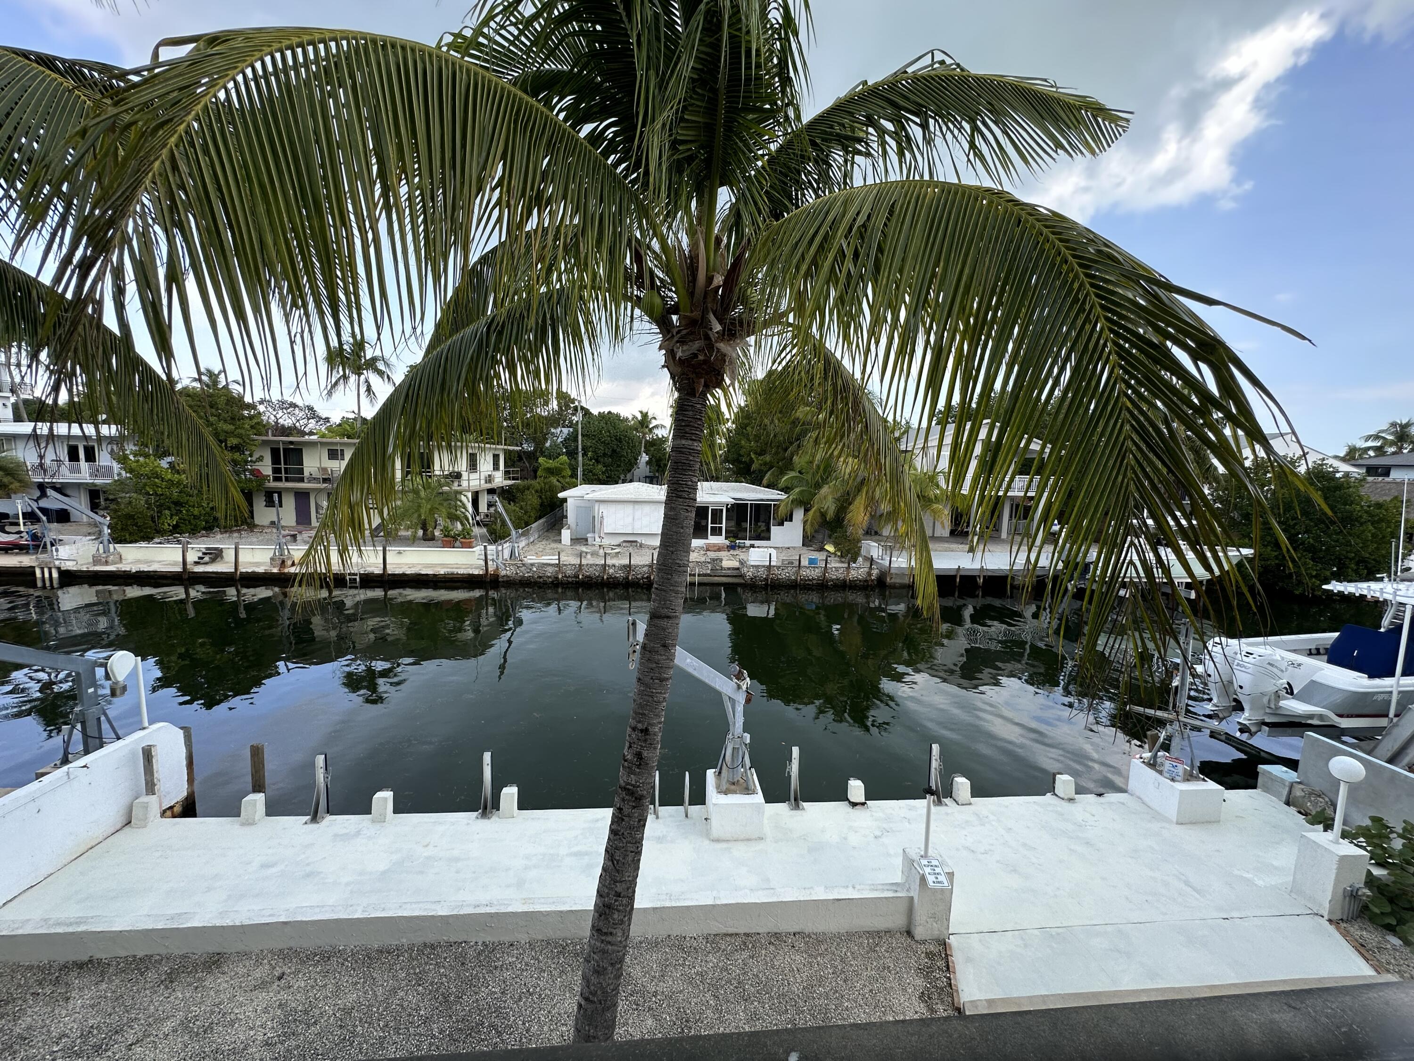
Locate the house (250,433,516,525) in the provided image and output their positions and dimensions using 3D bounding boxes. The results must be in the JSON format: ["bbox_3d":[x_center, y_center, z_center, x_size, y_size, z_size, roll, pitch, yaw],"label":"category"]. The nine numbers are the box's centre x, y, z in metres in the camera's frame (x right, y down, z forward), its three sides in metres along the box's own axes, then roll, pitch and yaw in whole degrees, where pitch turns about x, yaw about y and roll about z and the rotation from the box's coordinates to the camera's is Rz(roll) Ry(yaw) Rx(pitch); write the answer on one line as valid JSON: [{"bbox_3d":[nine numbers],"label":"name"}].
[{"bbox_3d":[-21.641,-3.475,41.316,15.690,5.600,10.000,0,6,-12],"label":"house"}]

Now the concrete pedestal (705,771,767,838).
[{"bbox_3d":[0.381,3.782,7.930,0.700,0.530,0.830,1,6,-5],"label":"concrete pedestal"}]

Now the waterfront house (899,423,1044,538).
[{"bbox_3d":[18.763,-3.990,46.019,10.910,8.300,10.500,1,6,-5],"label":"waterfront house"}]

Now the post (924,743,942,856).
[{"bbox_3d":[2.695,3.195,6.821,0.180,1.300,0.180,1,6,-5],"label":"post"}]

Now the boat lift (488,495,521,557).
[{"bbox_3d":[-9.362,-0.072,26.454,0.900,3.050,2.100,4,6,22],"label":"boat lift"}]

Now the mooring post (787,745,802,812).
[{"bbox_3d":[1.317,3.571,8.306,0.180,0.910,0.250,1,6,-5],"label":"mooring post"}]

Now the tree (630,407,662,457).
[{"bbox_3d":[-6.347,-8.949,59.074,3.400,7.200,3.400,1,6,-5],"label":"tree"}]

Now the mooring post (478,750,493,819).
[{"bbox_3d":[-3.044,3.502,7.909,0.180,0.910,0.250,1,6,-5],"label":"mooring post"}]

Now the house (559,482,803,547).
[{"bbox_3d":[-1.959,-1.334,38.334,15.100,3.550,9.600,1,6,-5],"label":"house"}]

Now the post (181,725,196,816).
[{"bbox_3d":[-7.593,3.547,8.387,0.180,1.490,0.180,1,6,-5],"label":"post"}]

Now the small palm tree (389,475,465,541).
[{"bbox_3d":[-14.898,-1.220,30.791,3.900,3.600,3.700,1,6,-5],"label":"small palm tree"}]

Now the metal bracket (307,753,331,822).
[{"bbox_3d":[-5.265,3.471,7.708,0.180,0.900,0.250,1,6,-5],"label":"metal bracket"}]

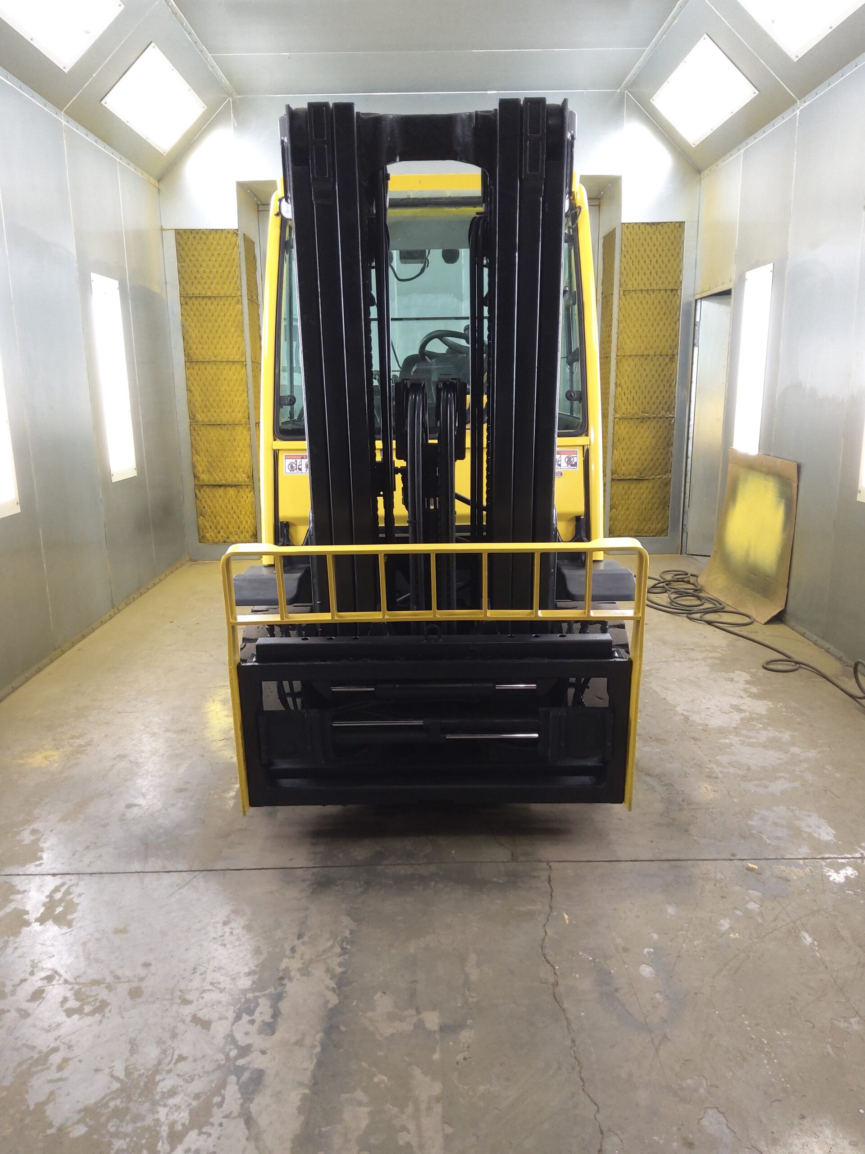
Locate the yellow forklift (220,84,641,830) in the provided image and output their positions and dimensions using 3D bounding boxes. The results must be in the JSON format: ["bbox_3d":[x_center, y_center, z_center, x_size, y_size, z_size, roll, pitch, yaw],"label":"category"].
[{"bbox_3d":[-0.009,-0.558,4.006,1.420,2.280,3.050,-1,13,0],"label":"yellow forklift"}]

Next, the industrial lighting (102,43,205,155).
[{"bbox_3d":[-1.848,-3.194,5.868,0.477,0.040,1.310,-44,9,9],"label":"industrial lighting"}]

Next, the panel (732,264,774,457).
[{"bbox_3d":[2.153,-1.384,5.826,0.040,1.310,0.488,-1,13,0],"label":"panel"}]

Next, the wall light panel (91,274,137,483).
[{"bbox_3d":[-2.126,-1.313,5.809,0.040,1.315,0.488,-1,13,0],"label":"wall light panel"}]

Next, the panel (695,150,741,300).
[{"bbox_3d":[2.142,-2.595,6.486,0.030,0.910,0.920,-1,13,0],"label":"panel"}]

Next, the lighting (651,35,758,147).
[{"bbox_3d":[1.810,-3.252,5.871,0.477,0.040,1.305,41,9,-9],"label":"lighting"}]

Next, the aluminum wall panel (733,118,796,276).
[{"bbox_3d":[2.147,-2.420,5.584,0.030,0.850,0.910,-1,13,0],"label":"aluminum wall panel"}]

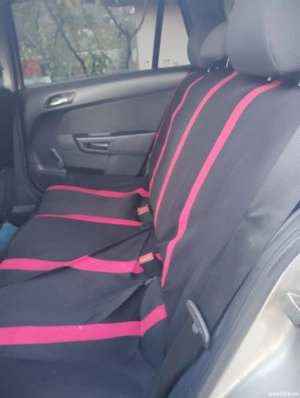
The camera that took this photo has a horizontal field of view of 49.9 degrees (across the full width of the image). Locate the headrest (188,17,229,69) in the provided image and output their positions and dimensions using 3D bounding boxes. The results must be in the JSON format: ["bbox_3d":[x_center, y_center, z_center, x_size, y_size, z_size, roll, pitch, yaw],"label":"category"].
[{"bbox_3d":[0.219,-0.598,1.237,0.115,0.180,0.260,6,23,-5],"label":"headrest"}]

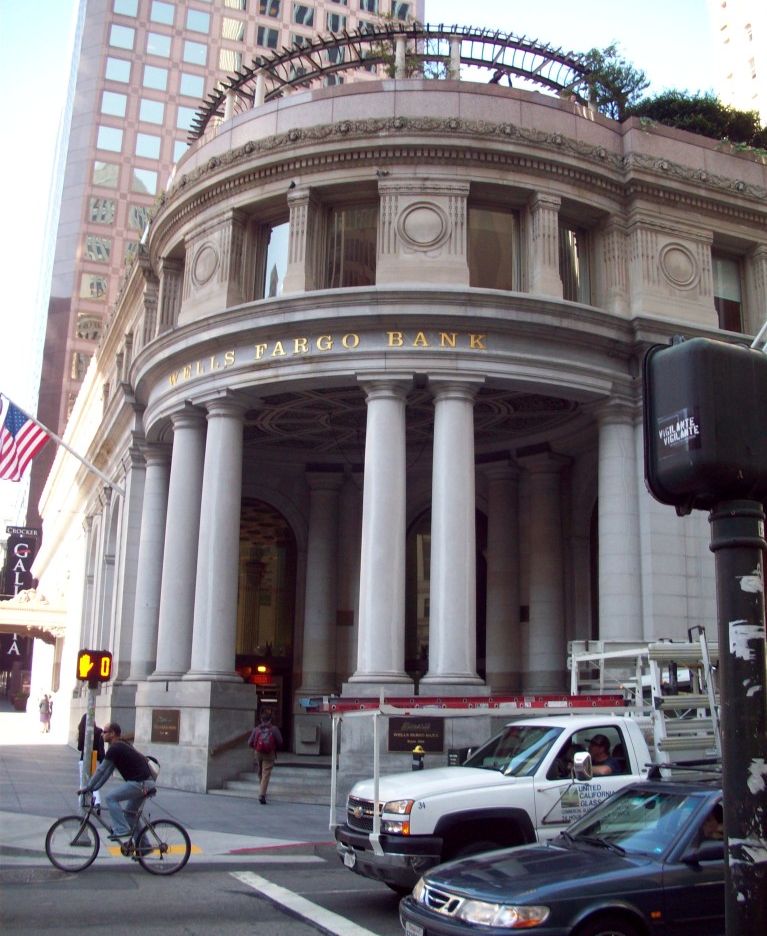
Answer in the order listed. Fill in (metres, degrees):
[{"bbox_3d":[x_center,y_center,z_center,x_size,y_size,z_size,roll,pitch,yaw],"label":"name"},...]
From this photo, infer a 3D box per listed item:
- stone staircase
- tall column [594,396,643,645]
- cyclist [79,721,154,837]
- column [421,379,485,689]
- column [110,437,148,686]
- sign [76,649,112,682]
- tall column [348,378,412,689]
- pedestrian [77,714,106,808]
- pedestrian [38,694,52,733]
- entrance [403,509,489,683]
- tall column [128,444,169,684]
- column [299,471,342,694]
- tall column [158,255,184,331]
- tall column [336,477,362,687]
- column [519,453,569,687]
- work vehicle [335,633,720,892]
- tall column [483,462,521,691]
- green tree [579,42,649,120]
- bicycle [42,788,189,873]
[{"bbox_3d":[-1.940,6.340,22.052,2.850,0.660,1.400,-4,-13,22],"label":"stone staircase"},{"bbox_3d":[5.473,1.753,25.378,1.220,6.760,1.220,9,-15,-30],"label":"tall column"},{"bbox_3d":[-3.330,3.967,13.600,0.950,1.510,0.550,2,-13,0],"label":"cyclist"},{"bbox_3d":[1.520,1.316,23.964,1.370,6.760,1.370,2,-13,-1],"label":"column"},{"bbox_3d":[-6.448,2.693,29.462,1.200,6.250,1.100,6,-13,-22],"label":"column"},{"bbox_3d":[-4.001,2.730,15.148,0.490,0.443,0.260,6,-13,-20],"label":"sign"},{"bbox_3d":[0.035,1.309,22.521,1.300,6.250,1.300,1,-12,0],"label":"tall column"},{"bbox_3d":[-5.054,5.097,18.934,0.540,1.660,0.420,5,-12,-16],"label":"pedestrian"},{"bbox_3d":[-14.816,10.772,47.950,0.580,1.670,0.420,6,-13,-22],"label":"pedestrian"},{"bbox_3d":[1.764,4.881,33.012,2.650,7.640,0.600,-4,-14,23],"label":"entrance"},{"bbox_3d":[-5.929,2.538,28.829,1.280,6.250,1.280,-1,-12,11],"label":"tall column"},{"bbox_3d":[-1.923,3.515,33.902,1.350,6.760,1.350,2,-13,0],"label":"column"},{"bbox_3d":[-5.874,-4.535,30.152,0.720,2.580,0.580,8,-14,-26],"label":"tall column"},{"bbox_3d":[-0.419,3.257,31.408,1.280,6.280,1.280,1,-12,0],"label":"tall column"},{"bbox_3d":[4.597,3.008,30.915,1.350,6.760,1.350,-4,-14,23],"label":"column"},{"bbox_3d":[2.382,3.419,12.428,5.700,2.750,2.070,6,-13,-21],"label":"work vehicle"},{"bbox_3d":[3.274,2.994,29.843,1.280,6.280,1.280,0,-12,6],"label":"tall column"},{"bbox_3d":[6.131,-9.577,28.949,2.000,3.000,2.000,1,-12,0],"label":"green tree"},{"bbox_3d":[-3.217,4.462,13.486,1.770,1.020,0.600,2,-13,0],"label":"bicycle"}]

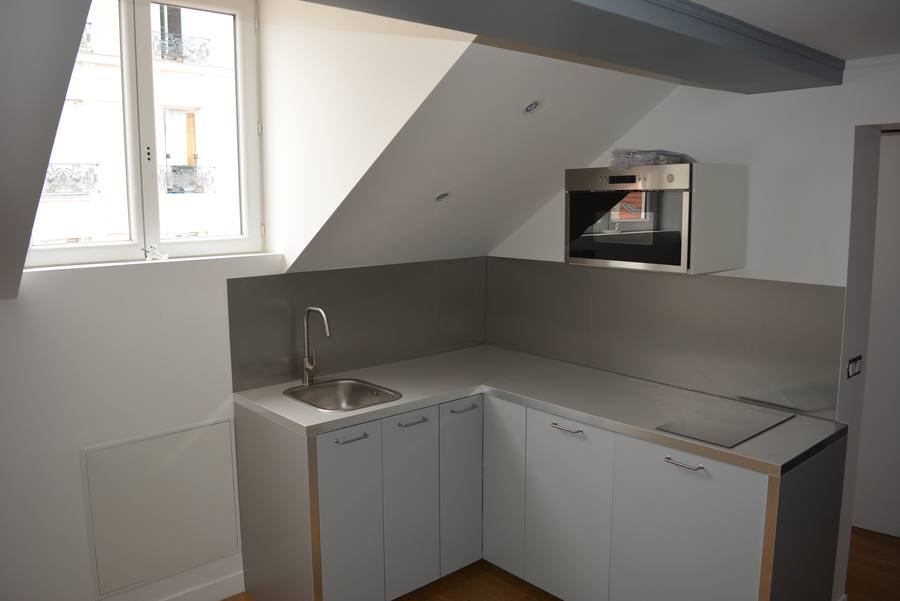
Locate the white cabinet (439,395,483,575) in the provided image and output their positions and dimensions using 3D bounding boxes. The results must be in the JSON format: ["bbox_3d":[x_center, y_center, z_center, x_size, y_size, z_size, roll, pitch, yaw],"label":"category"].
[{"bbox_3d":[-0.135,0.808,3.280,0.263,0.803,0.580,-7,10,-41],"label":"white cabinet"}]

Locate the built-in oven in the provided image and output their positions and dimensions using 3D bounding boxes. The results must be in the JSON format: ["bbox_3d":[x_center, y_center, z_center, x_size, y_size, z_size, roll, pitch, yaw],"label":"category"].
[{"bbox_3d":[0.827,-0.345,2.810,0.380,0.395,0.574,-7,10,-41],"label":"built-in oven"}]

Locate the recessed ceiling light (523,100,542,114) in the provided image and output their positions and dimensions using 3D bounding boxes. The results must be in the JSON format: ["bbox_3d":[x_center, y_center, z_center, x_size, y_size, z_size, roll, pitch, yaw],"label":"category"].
[{"bbox_3d":[0.315,-0.746,2.598,0.082,0.030,0.082,-7,-24,-41],"label":"recessed ceiling light"}]

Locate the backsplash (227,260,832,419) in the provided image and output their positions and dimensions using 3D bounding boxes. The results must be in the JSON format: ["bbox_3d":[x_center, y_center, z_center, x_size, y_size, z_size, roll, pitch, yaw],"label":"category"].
[{"bbox_3d":[0.259,0.180,2.723,1.533,0.506,1.894,-7,10,-41],"label":"backsplash"}]

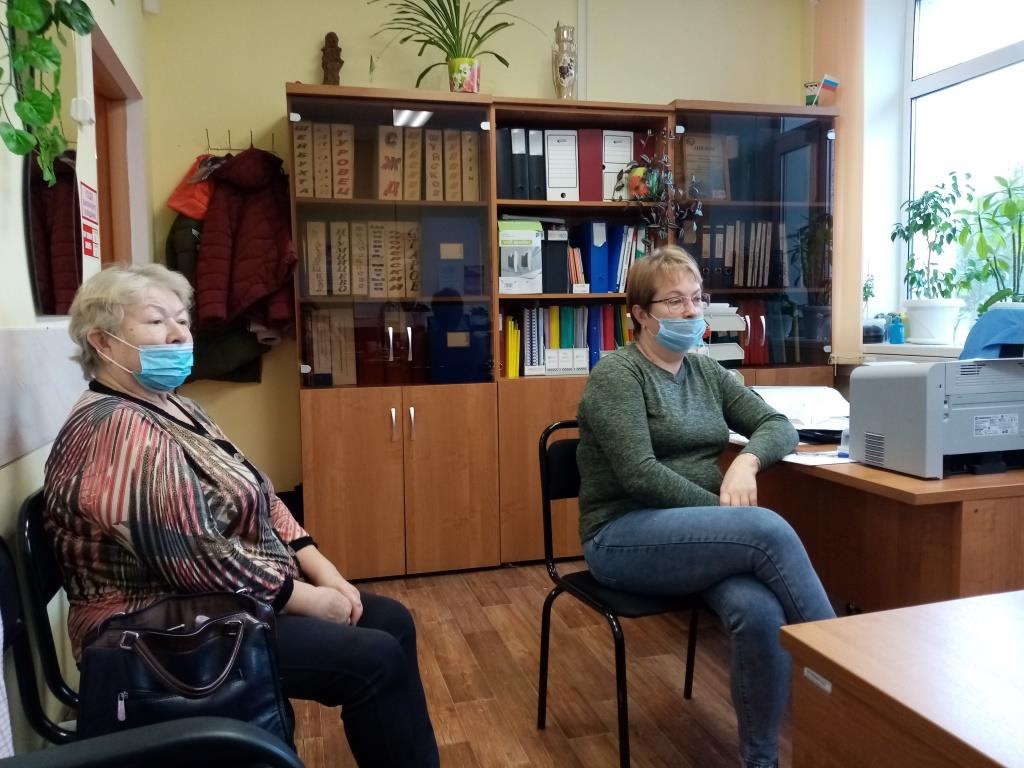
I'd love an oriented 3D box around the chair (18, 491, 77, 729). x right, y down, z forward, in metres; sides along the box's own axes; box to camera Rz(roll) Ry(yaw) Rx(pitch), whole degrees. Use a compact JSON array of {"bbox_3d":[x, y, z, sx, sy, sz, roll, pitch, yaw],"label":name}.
[{"bbox_3d":[-0.609,0.556,1.618,0.560,0.810,0.500,-2,4,-15],"label":"chair"}]

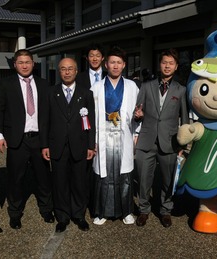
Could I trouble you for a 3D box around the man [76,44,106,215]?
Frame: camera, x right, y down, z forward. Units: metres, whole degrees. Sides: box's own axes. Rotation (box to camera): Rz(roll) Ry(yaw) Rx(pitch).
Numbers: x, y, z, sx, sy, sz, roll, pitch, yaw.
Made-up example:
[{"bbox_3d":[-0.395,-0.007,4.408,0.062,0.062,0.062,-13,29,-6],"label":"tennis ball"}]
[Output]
[{"bbox_3d":[-0.129,0.019,4.171,0.448,1.826,0.360,0,7,-3],"label":"man"}]

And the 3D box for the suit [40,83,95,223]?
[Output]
[{"bbox_3d":[-0.392,0.243,3.808,0.501,1.387,0.330,0,7,-4],"label":"suit"}]

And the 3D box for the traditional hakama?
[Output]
[{"bbox_3d":[0.072,0.204,4.004,0.499,1.477,0.380,0,7,0],"label":"traditional hakama"}]

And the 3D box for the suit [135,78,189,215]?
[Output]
[{"bbox_3d":[0.539,0.194,3.973,0.518,1.418,0.340,0,7,4],"label":"suit"}]

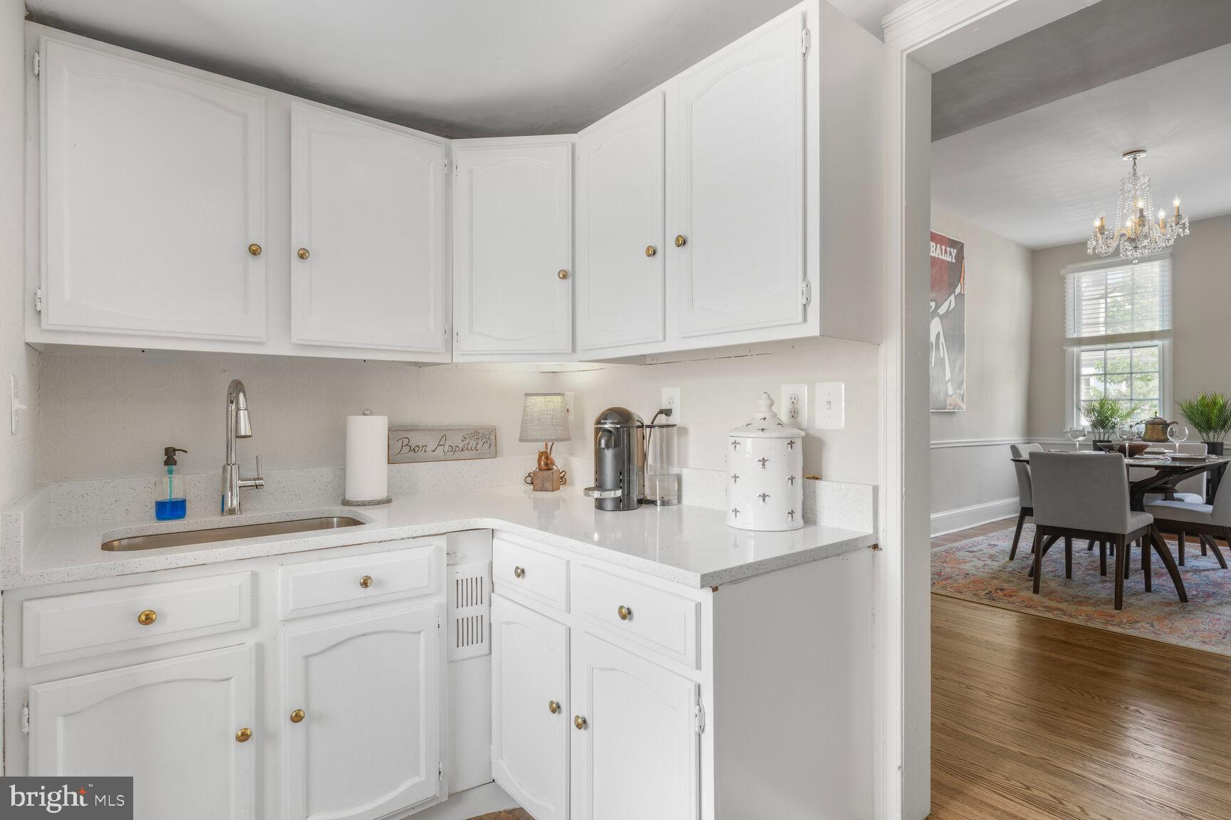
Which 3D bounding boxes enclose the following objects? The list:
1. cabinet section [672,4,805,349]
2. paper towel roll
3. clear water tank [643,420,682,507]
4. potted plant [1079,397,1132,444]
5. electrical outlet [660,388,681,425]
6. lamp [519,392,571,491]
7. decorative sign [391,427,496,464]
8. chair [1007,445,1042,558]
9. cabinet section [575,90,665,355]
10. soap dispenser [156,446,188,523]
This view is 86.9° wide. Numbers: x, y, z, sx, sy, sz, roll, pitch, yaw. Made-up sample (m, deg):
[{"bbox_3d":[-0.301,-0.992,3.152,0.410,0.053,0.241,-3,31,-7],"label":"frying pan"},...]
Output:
[{"bbox_3d":[0.385,-0.548,1.694,0.250,0.703,0.433,0,0,-39],"label":"cabinet section"},{"bbox_3d":[-0.832,0.166,2.173,0.140,0.290,0.140,0,0,-39],"label":"paper towel roll"},{"bbox_3d":[0.151,0.176,2.100,0.112,0.256,0.112,0,0,0],"label":"clear water tank"},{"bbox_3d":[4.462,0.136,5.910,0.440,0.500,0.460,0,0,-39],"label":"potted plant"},{"bbox_3d":[0.184,-0.013,2.184,0.012,0.124,0.082,0,0,-39],"label":"electrical outlet"},{"bbox_3d":[-0.267,0.122,2.500,0.200,0.375,0.200,0,0,0],"label":"lamp"},{"bbox_3d":[-0.643,0.128,2.445,0.425,0.128,0.022,0,0,-39],"label":"decorative sign"},{"bbox_3d":[3.053,0.636,4.401,0.435,0.810,0.575,0,0,-39],"label":"chair"},{"bbox_3d":[0.105,-0.536,2.042,0.250,0.689,0.421,0,0,-39],"label":"cabinet section"},{"bbox_3d":[-1.262,0.208,1.855,0.086,0.206,0.073,0,0,-17],"label":"soap dispenser"}]

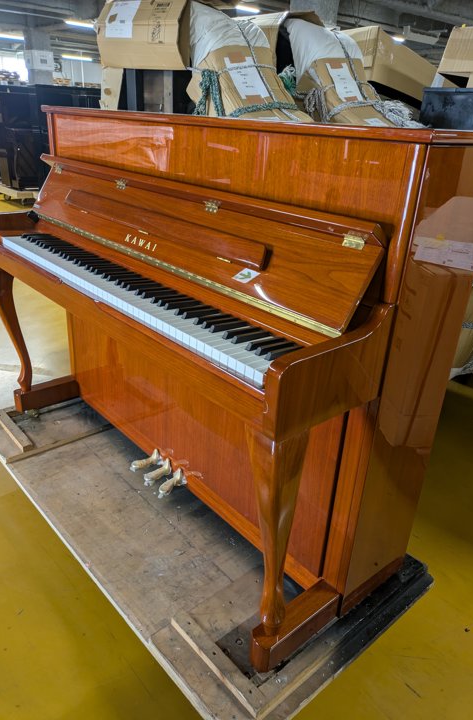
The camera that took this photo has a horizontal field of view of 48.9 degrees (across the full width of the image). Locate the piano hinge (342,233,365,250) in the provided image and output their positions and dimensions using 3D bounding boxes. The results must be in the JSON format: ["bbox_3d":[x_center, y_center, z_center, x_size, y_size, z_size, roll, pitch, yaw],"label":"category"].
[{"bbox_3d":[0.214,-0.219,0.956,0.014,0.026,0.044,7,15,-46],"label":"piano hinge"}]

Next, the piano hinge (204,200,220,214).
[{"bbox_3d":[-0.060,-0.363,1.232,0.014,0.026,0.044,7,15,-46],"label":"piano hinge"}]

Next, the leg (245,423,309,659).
[{"bbox_3d":[0.070,0.353,0.989,0.115,0.520,0.062,-18,32,-38],"label":"leg"}]

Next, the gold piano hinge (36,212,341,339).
[{"bbox_3d":[-0.247,-0.270,1.352,0.012,0.018,1.310,0,20,-45],"label":"gold piano hinge"}]

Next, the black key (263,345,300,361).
[{"bbox_3d":[0.091,-0.014,0.955,0.094,0.012,0.011,-18,32,-38],"label":"black key"}]

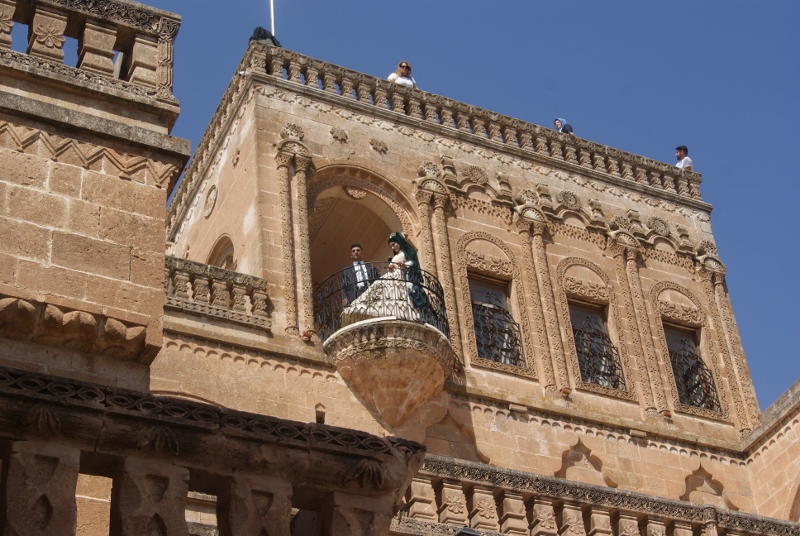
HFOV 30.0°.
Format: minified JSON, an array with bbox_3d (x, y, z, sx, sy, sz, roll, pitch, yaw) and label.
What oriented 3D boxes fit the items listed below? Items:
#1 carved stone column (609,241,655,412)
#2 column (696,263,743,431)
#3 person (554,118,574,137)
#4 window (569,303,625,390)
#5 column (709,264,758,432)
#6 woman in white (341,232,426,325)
[{"bbox_3d":[3.838,0.902,24.483,0.250,3.480,0.250,14,-44,-22],"label":"carved stone column"},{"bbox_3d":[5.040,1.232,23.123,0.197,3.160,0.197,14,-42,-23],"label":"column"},{"bbox_3d":[2.778,-1.979,24.869,0.420,1.439,0.500,25,-47,-32],"label":"person"},{"bbox_3d":[2.839,1.161,21.893,0.765,1.516,0.200,14,-42,-23],"label":"window"},{"bbox_3d":[5.700,1.363,25.243,0.250,3.480,0.250,14,-44,-22],"label":"column"},{"bbox_3d":[-0.242,0.213,21.579,0.800,1.720,1.100,-33,-47,29],"label":"woman in white"}]

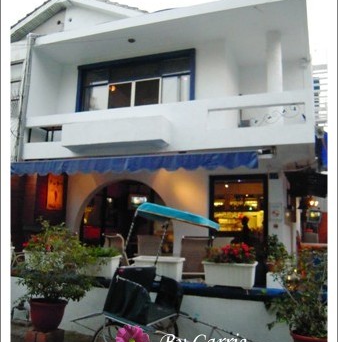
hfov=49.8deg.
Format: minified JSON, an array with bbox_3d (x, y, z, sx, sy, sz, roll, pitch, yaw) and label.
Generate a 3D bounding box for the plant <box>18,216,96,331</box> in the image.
[{"bbox_3d":[-1.594,1.435,5.093,0.990,1.485,0.941,-2,-10,20],"label":"plant"}]

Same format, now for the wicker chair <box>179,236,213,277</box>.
[{"bbox_3d":[0.498,1.456,5.457,0.554,0.911,0.614,-2,-10,20],"label":"wicker chair"}]

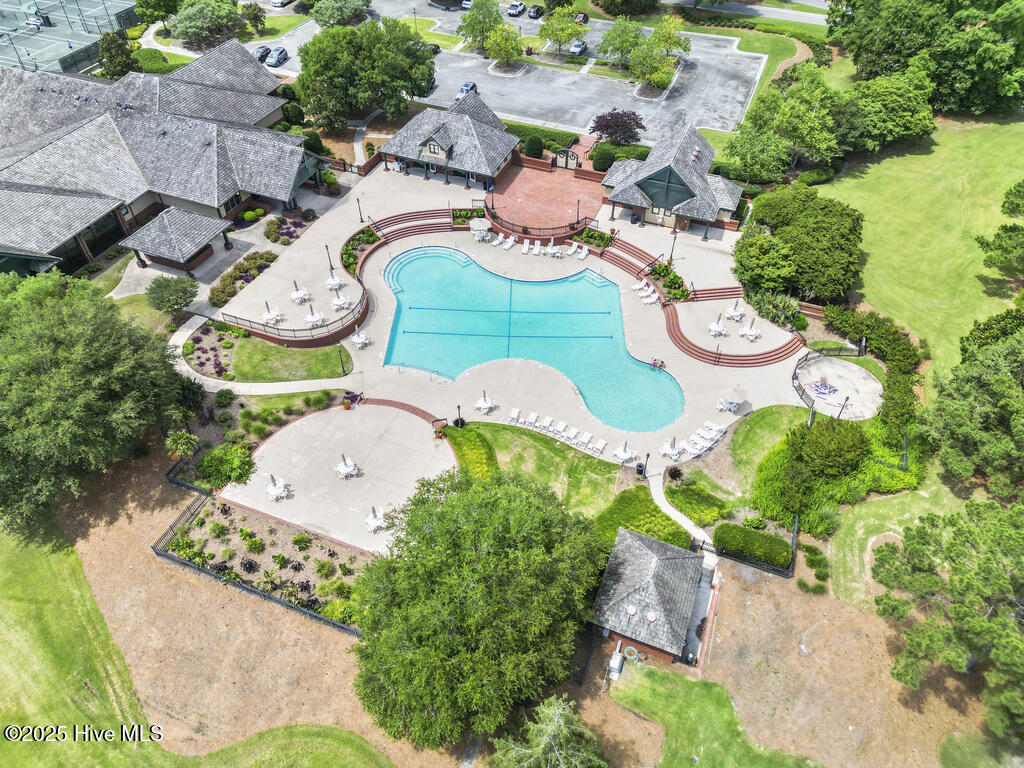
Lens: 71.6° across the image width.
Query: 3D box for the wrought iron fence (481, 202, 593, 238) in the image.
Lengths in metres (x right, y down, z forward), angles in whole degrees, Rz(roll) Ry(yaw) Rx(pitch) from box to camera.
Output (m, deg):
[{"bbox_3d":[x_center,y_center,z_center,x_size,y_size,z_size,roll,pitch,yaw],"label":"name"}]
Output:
[{"bbox_3d":[2.394,-18.003,78.733,12.500,1.050,4.100,14,47,14],"label":"wrought iron fence"}]

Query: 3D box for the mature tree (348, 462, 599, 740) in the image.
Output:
[{"bbox_3d":[-1.895,12.970,42.341,14.700,13.500,15.600,0,45,0],"label":"mature tree"}]

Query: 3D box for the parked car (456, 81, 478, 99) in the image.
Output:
[{"bbox_3d":[-6.330,-40.840,99.880,1.900,1.700,4.750,13,46,13],"label":"parked car"}]

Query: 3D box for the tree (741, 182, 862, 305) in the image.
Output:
[{"bbox_3d":[29.049,-14.530,71.390,11.000,7.600,14.500,0,45,0],"label":"tree"}]

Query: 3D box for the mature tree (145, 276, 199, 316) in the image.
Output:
[{"bbox_3d":[-32.530,-8.528,67.859,4.800,3.700,4.800,0,45,0],"label":"mature tree"}]

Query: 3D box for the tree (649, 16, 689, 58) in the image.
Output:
[{"bbox_3d":[24.480,-53.450,109.380,6.100,6.100,6.100,0,45,0],"label":"tree"}]

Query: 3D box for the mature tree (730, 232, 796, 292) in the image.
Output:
[{"bbox_3d":[25.142,-12.042,71.041,6.060,5.980,6.060,0,45,0],"label":"mature tree"}]

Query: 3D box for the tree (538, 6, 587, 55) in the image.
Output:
[{"bbox_3d":[7.840,-54.570,110.010,7.300,6.800,7.300,0,45,0],"label":"tree"}]

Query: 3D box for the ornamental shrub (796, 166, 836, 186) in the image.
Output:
[{"bbox_3d":[36.912,-25.196,85.953,5.000,1.400,2.400,-17,48,-16],"label":"ornamental shrub"}]

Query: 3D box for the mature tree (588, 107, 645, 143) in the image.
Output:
[{"bbox_3d":[13.440,-32.300,89.850,6.800,4.200,6.800,0,45,0],"label":"mature tree"}]

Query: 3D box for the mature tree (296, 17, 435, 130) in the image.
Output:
[{"bbox_3d":[-19.500,-42.127,95.652,18.190,12.270,18.190,0,45,0],"label":"mature tree"}]

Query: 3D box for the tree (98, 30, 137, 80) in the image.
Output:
[{"bbox_3d":[-57.567,-47.796,103.860,4.800,7.100,4.900,0,45,0],"label":"tree"}]

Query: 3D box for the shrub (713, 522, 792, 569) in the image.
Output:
[{"bbox_3d":[17.080,11.690,50.790,5.150,1.250,2.200,15,47,14],"label":"shrub"}]

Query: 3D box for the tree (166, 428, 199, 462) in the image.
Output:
[{"bbox_3d":[-26.612,4.964,57.384,2.510,2.720,2.510,0,45,0],"label":"tree"}]

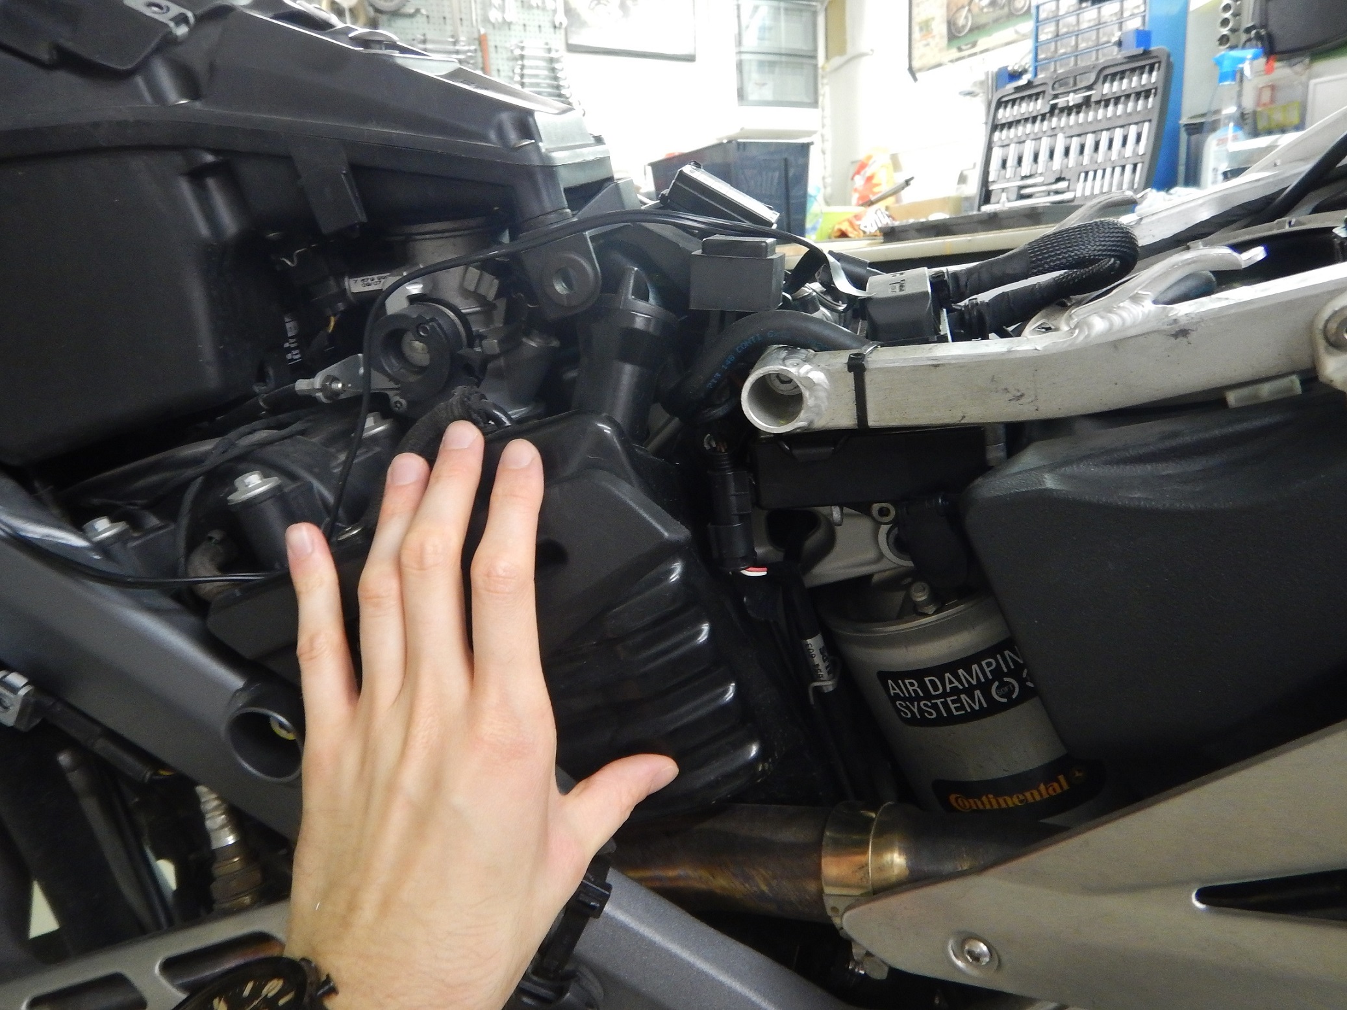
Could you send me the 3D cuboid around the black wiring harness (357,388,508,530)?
[{"bbox_3d":[-0.111,-0.021,0.430,0.064,0.063,0.042,0,10,0],"label":"black wiring harness"}]

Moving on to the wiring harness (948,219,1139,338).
[{"bbox_3d":[0.176,-0.110,0.450,0.096,0.046,0.055,-7,11,17],"label":"wiring harness"}]

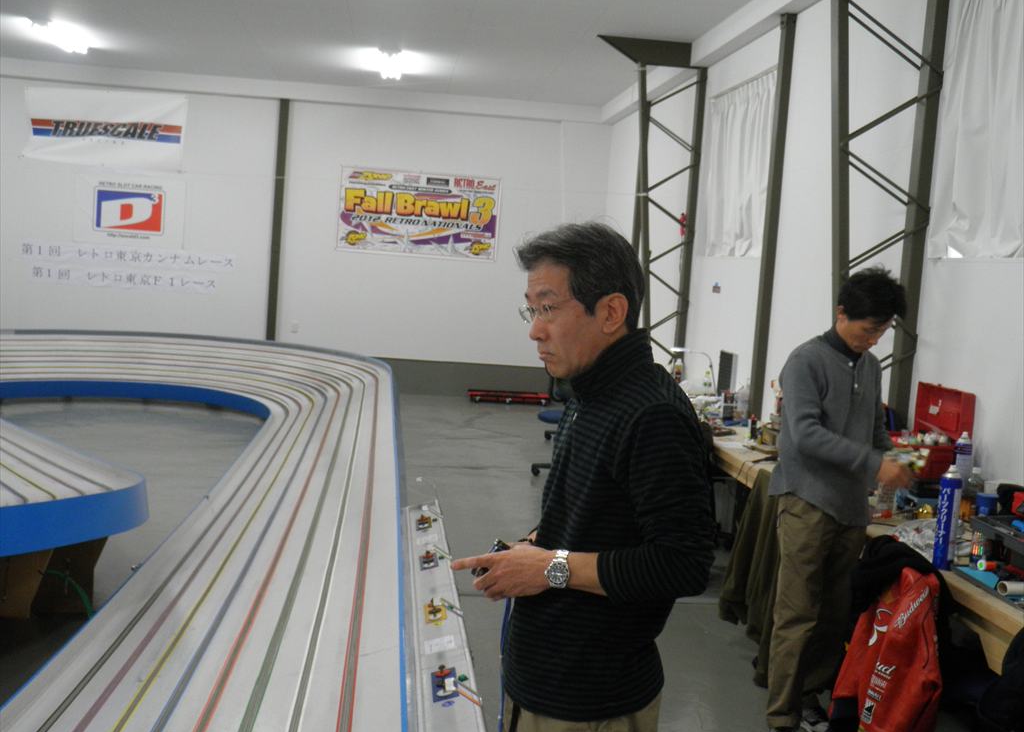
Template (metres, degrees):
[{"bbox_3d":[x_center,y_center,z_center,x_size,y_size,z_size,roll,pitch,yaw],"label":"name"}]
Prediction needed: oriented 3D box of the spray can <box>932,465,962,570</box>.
[{"bbox_3d":[1.318,0.459,3.666,0.066,0.310,0.066,4,5,0],"label":"spray can"}]

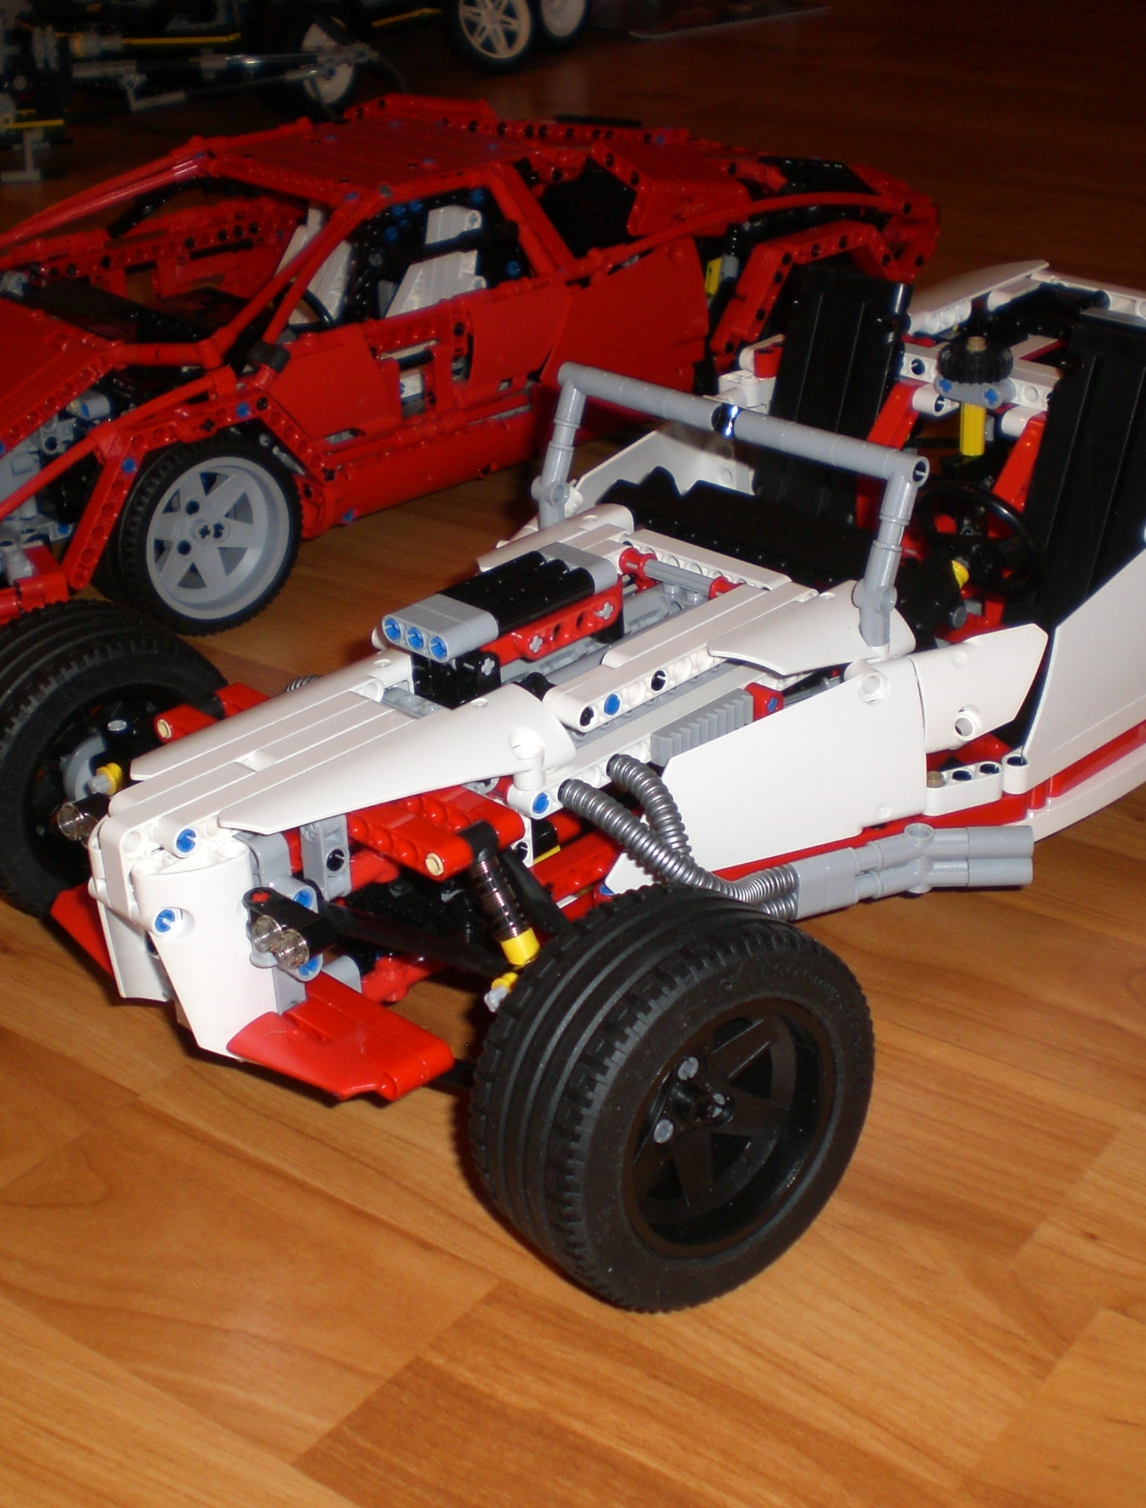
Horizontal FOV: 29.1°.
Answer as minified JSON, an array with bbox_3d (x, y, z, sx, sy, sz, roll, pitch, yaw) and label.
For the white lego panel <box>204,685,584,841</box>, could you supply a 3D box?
[{"bbox_3d":[-0.037,0.008,0.487,0.086,0.017,0.023,-26,37,-38],"label":"white lego panel"}]

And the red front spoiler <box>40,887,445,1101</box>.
[{"bbox_3d":[-0.080,0.049,0.497,0.033,0.013,0.124,-26,37,-38],"label":"red front spoiler"}]

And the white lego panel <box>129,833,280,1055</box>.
[{"bbox_3d":[-0.076,0.043,0.463,0.015,0.051,0.022,-26,36,-38],"label":"white lego panel"}]

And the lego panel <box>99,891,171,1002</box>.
[{"bbox_3d":[-0.097,0.034,0.482,0.015,0.051,0.022,-26,36,-38],"label":"lego panel"}]

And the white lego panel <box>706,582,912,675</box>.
[{"bbox_3d":[0.059,-0.023,0.541,0.057,0.018,0.021,-26,37,-38],"label":"white lego panel"}]

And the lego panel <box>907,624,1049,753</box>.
[{"bbox_3d":[0.099,-0.019,0.563,0.045,0.029,0.015,-16,31,-25],"label":"lego panel"}]

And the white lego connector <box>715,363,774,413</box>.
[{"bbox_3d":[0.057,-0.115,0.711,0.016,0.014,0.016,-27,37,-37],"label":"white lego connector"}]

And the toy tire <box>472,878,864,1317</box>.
[{"bbox_3d":[0.021,0.070,0.453,0.082,0.082,0.038,-20,33,-30],"label":"toy tire"}]

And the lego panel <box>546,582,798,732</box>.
[{"bbox_3d":[0.026,-0.025,0.536,0.088,0.010,0.017,-26,36,-38],"label":"lego panel"}]

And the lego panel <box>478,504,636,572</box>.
[{"bbox_3d":[-0.007,-0.053,0.600,0.057,0.018,0.021,-26,37,-38],"label":"lego panel"}]

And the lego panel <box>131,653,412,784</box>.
[{"bbox_3d":[-0.067,-0.008,0.506,0.088,0.015,0.020,-26,36,-38],"label":"lego panel"}]

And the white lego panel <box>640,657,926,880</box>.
[{"bbox_3d":[0.048,0.003,0.538,0.088,0.046,0.013,-13,30,-20],"label":"white lego panel"}]

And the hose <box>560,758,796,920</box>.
[{"bbox_3d":[0.029,0.021,0.528,0.064,0.050,0.023,-14,30,-23],"label":"hose"}]

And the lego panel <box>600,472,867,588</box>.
[{"bbox_3d":[0.055,-0.060,0.582,0.036,0.016,0.090,-26,36,-38],"label":"lego panel"}]

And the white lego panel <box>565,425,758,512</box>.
[{"bbox_3d":[0.036,-0.085,0.677,0.087,0.047,0.015,-26,37,-38],"label":"white lego panel"}]

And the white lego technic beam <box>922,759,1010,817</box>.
[{"bbox_3d":[0.101,0.009,0.573,0.024,0.008,0.008,-12,30,-17],"label":"white lego technic beam"}]

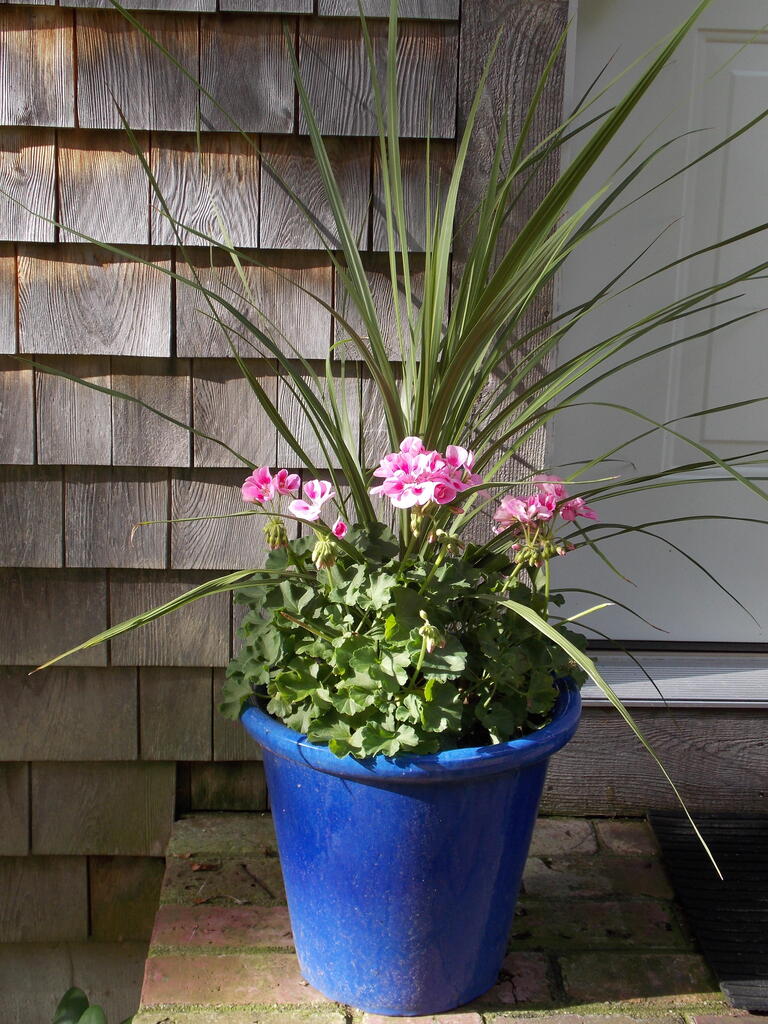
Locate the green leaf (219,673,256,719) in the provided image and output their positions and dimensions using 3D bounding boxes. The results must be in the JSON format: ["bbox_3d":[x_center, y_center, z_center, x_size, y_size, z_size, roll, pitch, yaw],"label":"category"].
[{"bbox_3d":[-0.147,0.185,1.365,0.038,0.045,0.030,1,15,-4],"label":"green leaf"}]

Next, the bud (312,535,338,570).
[{"bbox_3d":[-0.057,0.039,1.298,0.023,0.034,0.022,1,14,-3],"label":"bud"}]

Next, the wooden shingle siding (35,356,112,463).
[{"bbox_3d":[-0.361,-0.119,1.593,0.088,0.131,0.016,1,14,-3],"label":"wooden shingle siding"}]

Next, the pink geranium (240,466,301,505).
[{"bbox_3d":[-0.109,-0.025,1.310,0.057,0.034,0.045,1,14,-3],"label":"pink geranium"}]

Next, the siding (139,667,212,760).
[{"bbox_3d":[-0.258,0.250,1.692,0.090,0.125,0.016,1,14,-3],"label":"siding"}]

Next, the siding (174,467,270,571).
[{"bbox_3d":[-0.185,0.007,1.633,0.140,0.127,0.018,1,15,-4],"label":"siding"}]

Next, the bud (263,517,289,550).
[{"bbox_3d":[-0.106,0.021,1.333,0.025,0.032,0.025,1,15,-4],"label":"bud"}]

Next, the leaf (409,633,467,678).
[{"bbox_3d":[0.050,0.133,1.261,0.054,0.036,0.042,1,15,-4],"label":"leaf"}]

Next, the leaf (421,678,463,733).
[{"bbox_3d":[0.055,0.184,1.291,0.040,0.047,0.030,1,15,-4],"label":"leaf"}]

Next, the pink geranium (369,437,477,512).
[{"bbox_3d":[0.036,-0.035,1.261,0.099,0.068,0.085,1,15,-4],"label":"pink geranium"}]

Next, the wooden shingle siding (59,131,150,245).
[{"bbox_3d":[-0.315,-0.366,1.532,0.102,0.126,0.016,1,14,-3],"label":"wooden shingle siding"}]

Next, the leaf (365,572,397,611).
[{"bbox_3d":[-0.003,0.074,1.269,0.030,0.034,0.022,1,14,-3],"label":"leaf"}]

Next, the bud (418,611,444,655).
[{"bbox_3d":[0.044,0.111,1.249,0.024,0.038,0.023,1,14,-3],"label":"bud"}]

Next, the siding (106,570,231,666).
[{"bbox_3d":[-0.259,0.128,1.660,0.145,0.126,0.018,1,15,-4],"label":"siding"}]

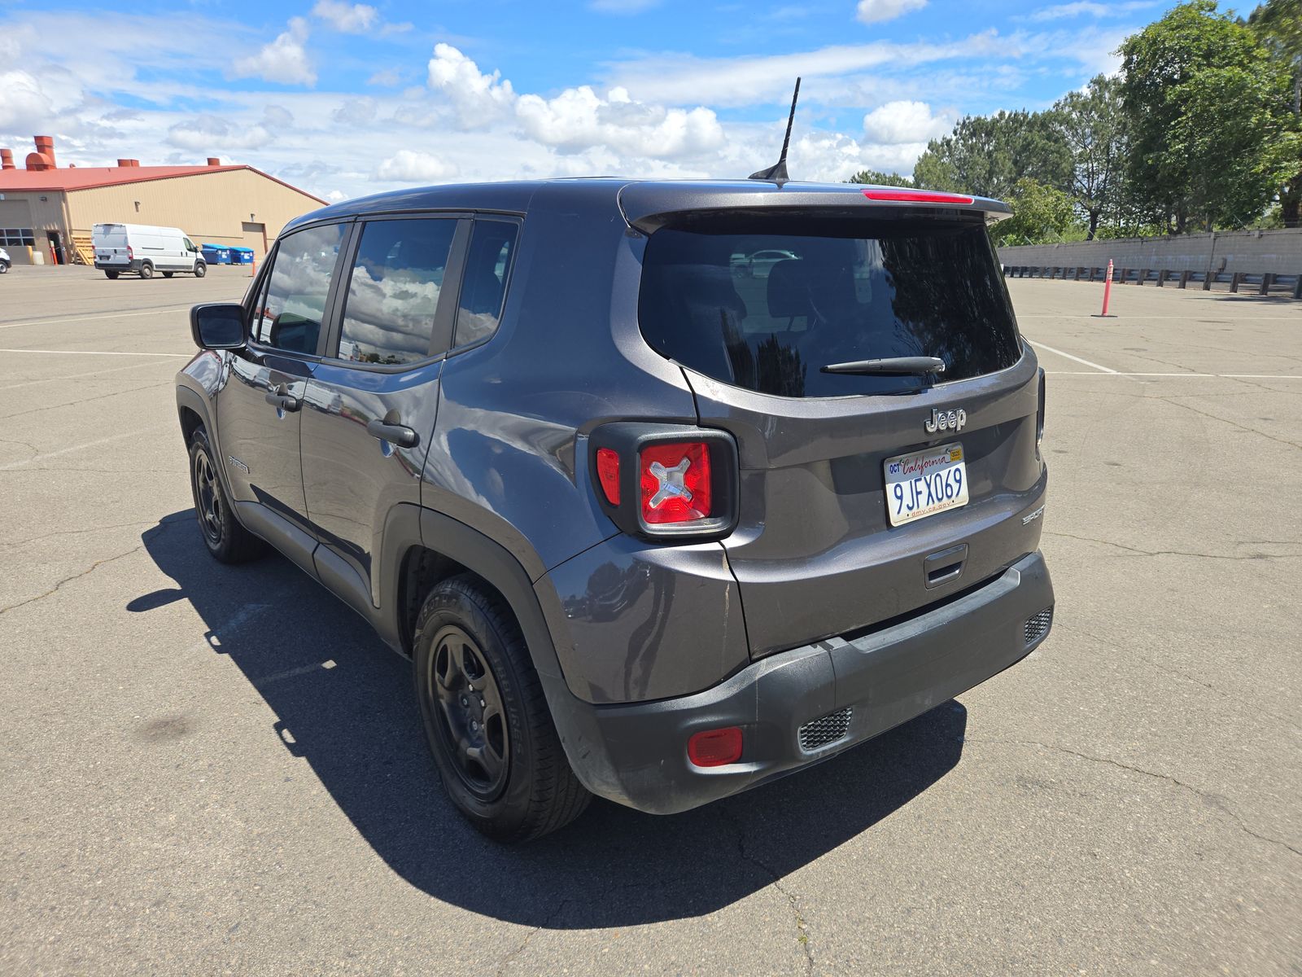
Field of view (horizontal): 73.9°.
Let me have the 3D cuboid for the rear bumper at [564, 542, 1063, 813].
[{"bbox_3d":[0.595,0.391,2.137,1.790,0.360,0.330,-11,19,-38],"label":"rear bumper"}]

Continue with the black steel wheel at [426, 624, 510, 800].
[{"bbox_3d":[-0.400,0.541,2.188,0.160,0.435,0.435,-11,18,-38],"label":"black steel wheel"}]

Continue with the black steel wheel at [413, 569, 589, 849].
[{"bbox_3d":[-0.385,0.534,2.199,0.225,0.680,0.680,-11,18,-38],"label":"black steel wheel"}]

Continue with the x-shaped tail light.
[{"bbox_3d":[0.036,-0.013,1.575,0.098,0.088,0.028,-8,17,-30],"label":"x-shaped tail light"}]

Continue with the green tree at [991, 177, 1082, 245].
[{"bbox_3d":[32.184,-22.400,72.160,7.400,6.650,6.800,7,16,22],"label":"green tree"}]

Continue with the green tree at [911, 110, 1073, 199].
[{"bbox_3d":[26.264,-23.541,68.312,12.500,13.200,12.000,0,15,0],"label":"green tree"}]

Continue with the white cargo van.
[{"bbox_3d":[-25.314,-12.017,44.077,2.070,2.530,5.970,3,15,8],"label":"white cargo van"}]

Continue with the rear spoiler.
[{"bbox_3d":[0.480,-0.645,2.020,1.280,0.125,0.350,-11,19,-38],"label":"rear spoiler"}]

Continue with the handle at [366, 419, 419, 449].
[{"bbox_3d":[-0.637,-0.130,2.114,0.055,0.044,0.235,-11,19,-38],"label":"handle"}]

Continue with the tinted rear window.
[{"bbox_3d":[0.565,-0.416,2.018,1.360,0.390,0.190,-11,1,-38],"label":"tinted rear window"}]

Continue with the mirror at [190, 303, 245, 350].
[{"bbox_3d":[-1.599,-0.596,3.209,0.210,0.170,0.140,-11,18,-38],"label":"mirror"}]

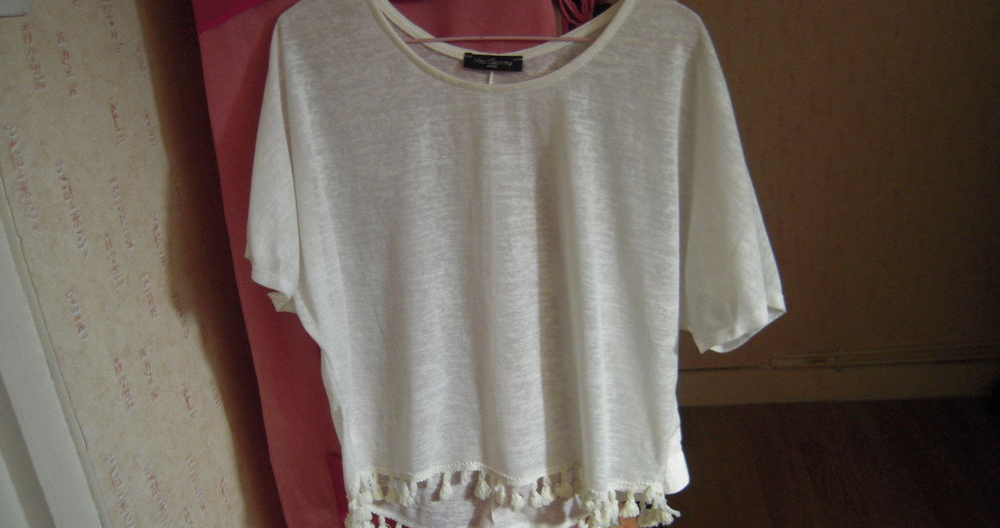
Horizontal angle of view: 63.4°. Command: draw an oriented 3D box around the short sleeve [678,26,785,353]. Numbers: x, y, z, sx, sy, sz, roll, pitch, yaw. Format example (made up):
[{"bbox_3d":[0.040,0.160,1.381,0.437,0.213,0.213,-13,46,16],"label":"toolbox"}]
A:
[{"bbox_3d":[0.262,-0.070,0.903,0.140,0.385,0.100,-2,26,0],"label":"short sleeve"}]

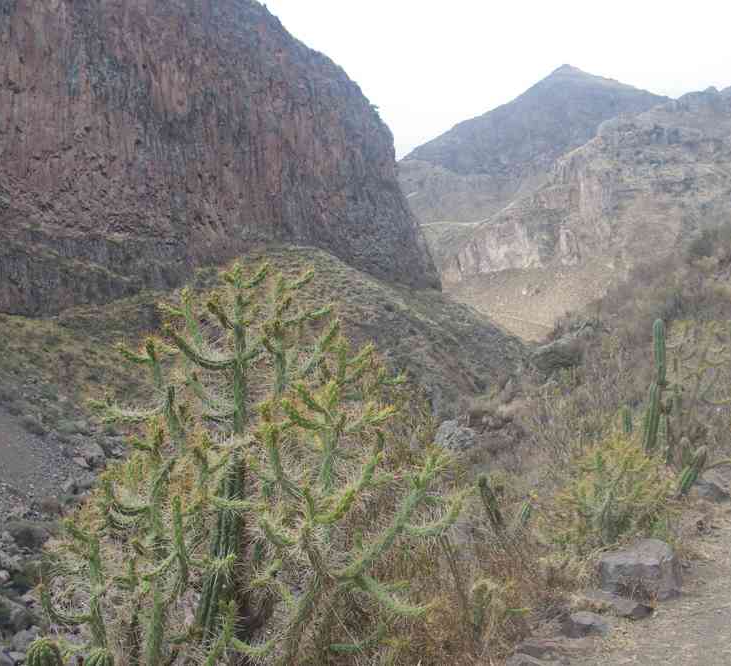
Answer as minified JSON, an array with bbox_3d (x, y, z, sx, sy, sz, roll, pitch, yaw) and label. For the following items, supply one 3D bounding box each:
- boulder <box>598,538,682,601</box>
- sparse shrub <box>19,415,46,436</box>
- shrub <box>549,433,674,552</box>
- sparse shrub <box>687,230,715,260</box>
[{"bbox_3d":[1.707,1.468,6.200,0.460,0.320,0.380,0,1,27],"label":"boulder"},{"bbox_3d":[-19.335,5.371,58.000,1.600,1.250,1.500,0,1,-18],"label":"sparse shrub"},{"bbox_3d":[1.847,1.205,7.500,0.950,0.920,0.850,0,1,14],"label":"shrub"},{"bbox_3d":[17.439,-4.555,52.000,1.450,1.500,1.350,0,1,19],"label":"sparse shrub"}]

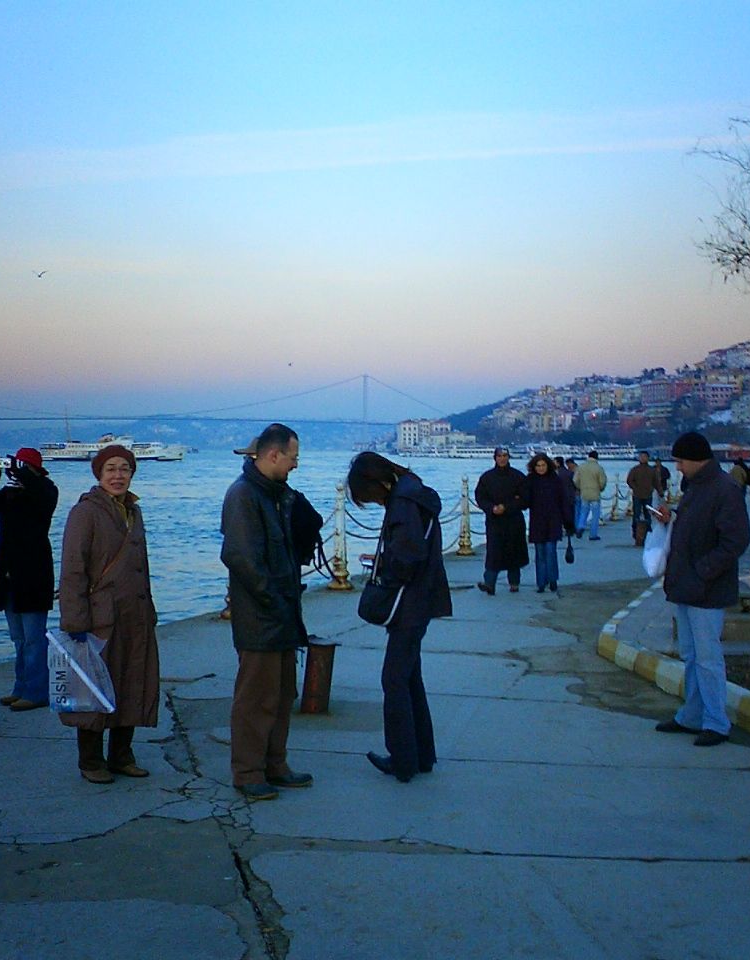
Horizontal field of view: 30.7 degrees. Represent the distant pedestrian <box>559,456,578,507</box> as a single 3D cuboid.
[{"bbox_3d":[4.083,0.313,28.982,0.400,1.600,0.500,0,1,-18],"label":"distant pedestrian"}]

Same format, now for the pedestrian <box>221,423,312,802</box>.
[{"bbox_3d":[-0.512,0.605,6.481,0.420,1.740,0.540,1,1,18],"label":"pedestrian"}]

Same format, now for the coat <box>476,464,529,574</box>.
[{"bbox_3d":[1.538,0.452,16.500,0.620,1.270,0.400,0,1,10],"label":"coat"}]

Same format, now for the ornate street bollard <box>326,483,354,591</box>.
[{"bbox_3d":[-0.428,0.681,16.500,0.320,1.290,0.320,0,1,0],"label":"ornate street bollard"}]

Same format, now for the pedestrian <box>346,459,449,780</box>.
[{"bbox_3d":[0.127,0.665,6.882,0.500,1.610,0.480,0,1,10],"label":"pedestrian"}]

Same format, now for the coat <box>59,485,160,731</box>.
[{"bbox_3d":[-1.329,0.638,6.850,0.400,1.230,0.500,1,2,41],"label":"coat"}]

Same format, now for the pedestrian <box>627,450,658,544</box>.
[{"bbox_3d":[5.321,0.288,27.181,0.600,1.710,0.420,0,1,9],"label":"pedestrian"}]

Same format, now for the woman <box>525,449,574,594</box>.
[{"bbox_3d":[2.102,0.504,16.532,0.540,1.630,0.380,0,1,10],"label":"woman"}]

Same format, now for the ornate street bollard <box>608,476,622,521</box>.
[{"bbox_3d":[6.315,0.461,36.000,0.320,1.240,0.320,0,1,0],"label":"ornate street bollard"}]

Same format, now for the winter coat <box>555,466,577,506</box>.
[{"bbox_3d":[4.061,0.164,28.990,0.380,0.880,0.480,0,1,-18],"label":"winter coat"}]

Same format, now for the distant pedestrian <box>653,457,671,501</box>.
[{"bbox_3d":[8.749,0.184,42.000,0.520,1.700,0.360,1,1,18],"label":"distant pedestrian"}]

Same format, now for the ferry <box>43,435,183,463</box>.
[{"bbox_3d":[-99.936,-12.524,519.888,55.000,10.000,10.500,0,1,3],"label":"ferry"}]

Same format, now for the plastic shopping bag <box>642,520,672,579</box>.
[{"bbox_3d":[1.625,0.396,7.900,0.210,0.350,0.200,0,1,-6],"label":"plastic shopping bag"}]

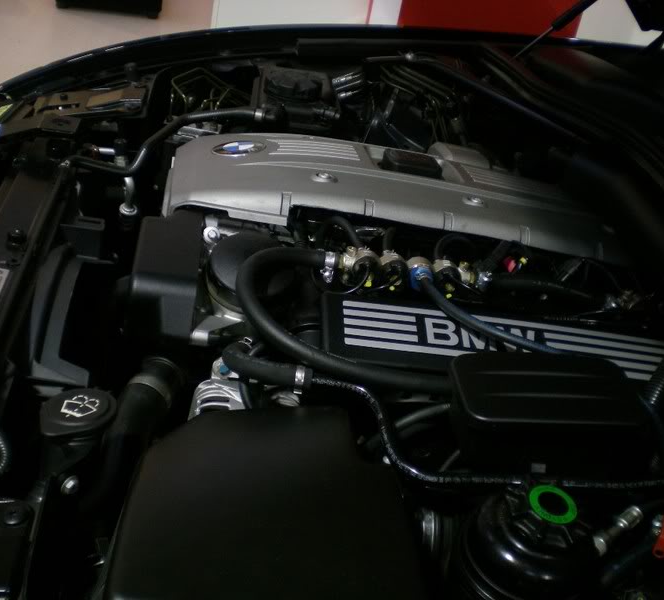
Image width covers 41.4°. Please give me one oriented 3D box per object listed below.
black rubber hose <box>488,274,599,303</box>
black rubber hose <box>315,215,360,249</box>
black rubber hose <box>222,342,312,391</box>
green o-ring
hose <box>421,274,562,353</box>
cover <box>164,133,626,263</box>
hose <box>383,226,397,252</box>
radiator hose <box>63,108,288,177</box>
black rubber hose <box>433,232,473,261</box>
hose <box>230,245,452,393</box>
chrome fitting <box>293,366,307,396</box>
[{"bbox_3d":[0.248,-0.012,1.028,0.135,0.017,0.017,11,26,-8],"label":"black rubber hose"},{"bbox_3d":[0.009,-0.069,0.940,0.044,0.041,0.045,5,25,-15],"label":"black rubber hose"},{"bbox_3d":[-0.058,0.059,0.856,0.096,0.026,0.028,15,26,14],"label":"black rubber hose"},{"bbox_3d":[0.167,0.155,0.665,0.039,0.003,0.039,6,32,-11],"label":"green o-ring"},{"bbox_3d":[0.163,0.017,0.902,0.149,0.050,0.063,5,25,-15],"label":"hose"},{"bbox_3d":[0.087,-0.146,1.104,0.572,0.078,0.216,6,27,-11],"label":"cover"},{"bbox_3d":[0.063,-0.065,0.935,0.018,0.030,0.030,5,25,-15],"label":"hose"},{"bbox_3d":[-0.205,-0.219,1.203,0.036,0.070,0.375,28,30,30],"label":"radiator hose"},{"bbox_3d":[0.134,-0.059,0.951,0.059,0.027,0.038,5,25,-15],"label":"black rubber hose"},{"bbox_3d":[0.013,0.013,0.880,0.216,0.088,0.154,5,25,-15],"label":"hose"},{"bbox_3d":[-0.031,0.078,0.847,0.010,0.025,0.022,15,26,14],"label":"chrome fitting"}]

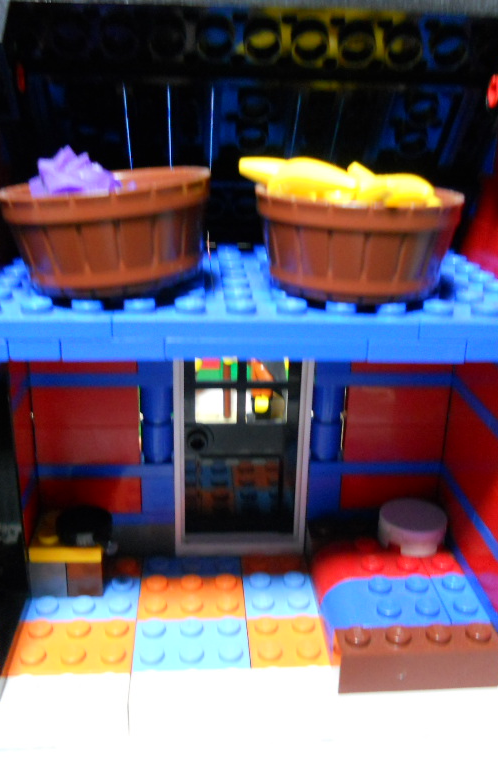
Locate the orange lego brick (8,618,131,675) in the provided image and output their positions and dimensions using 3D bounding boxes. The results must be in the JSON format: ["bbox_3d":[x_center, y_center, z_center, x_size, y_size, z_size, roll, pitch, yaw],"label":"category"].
[{"bbox_3d":[-0.036,0.057,0.165,0.024,0.011,0.016,0,21,-4],"label":"orange lego brick"}]

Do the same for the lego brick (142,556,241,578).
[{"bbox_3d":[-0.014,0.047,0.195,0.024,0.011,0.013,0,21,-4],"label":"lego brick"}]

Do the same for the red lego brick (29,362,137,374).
[{"bbox_3d":[-0.037,-0.009,0.179,0.024,0.010,0.008,0,21,-4],"label":"red lego brick"}]

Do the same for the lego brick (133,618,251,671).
[{"bbox_3d":[-0.012,0.057,0.166,0.024,0.011,0.016,0,21,-4],"label":"lego brick"}]

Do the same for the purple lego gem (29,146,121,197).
[{"bbox_3d":[-0.028,-0.034,0.130,0.015,0.011,0.013,0,21,-4],"label":"purple lego gem"}]

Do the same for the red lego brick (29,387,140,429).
[{"bbox_3d":[-0.037,0.004,0.181,0.024,0.010,0.008,0,21,-5],"label":"red lego brick"}]

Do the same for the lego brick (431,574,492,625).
[{"bbox_3d":[0.044,0.049,0.168,0.008,0.011,0.016,0,21,-4],"label":"lego brick"}]

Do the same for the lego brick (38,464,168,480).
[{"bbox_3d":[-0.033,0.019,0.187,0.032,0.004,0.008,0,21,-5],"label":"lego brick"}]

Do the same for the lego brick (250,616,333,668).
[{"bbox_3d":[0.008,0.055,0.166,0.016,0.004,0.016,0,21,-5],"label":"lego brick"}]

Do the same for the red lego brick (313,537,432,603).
[{"bbox_3d":[0.027,0.043,0.182,0.024,0.011,0.016,0,21,-4],"label":"red lego brick"}]

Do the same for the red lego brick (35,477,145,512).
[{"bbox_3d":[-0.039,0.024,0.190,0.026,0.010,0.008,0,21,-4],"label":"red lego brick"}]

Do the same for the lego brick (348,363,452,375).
[{"bbox_3d":[0.035,-0.009,0.184,0.024,0.010,0.008,0,21,-4],"label":"lego brick"}]

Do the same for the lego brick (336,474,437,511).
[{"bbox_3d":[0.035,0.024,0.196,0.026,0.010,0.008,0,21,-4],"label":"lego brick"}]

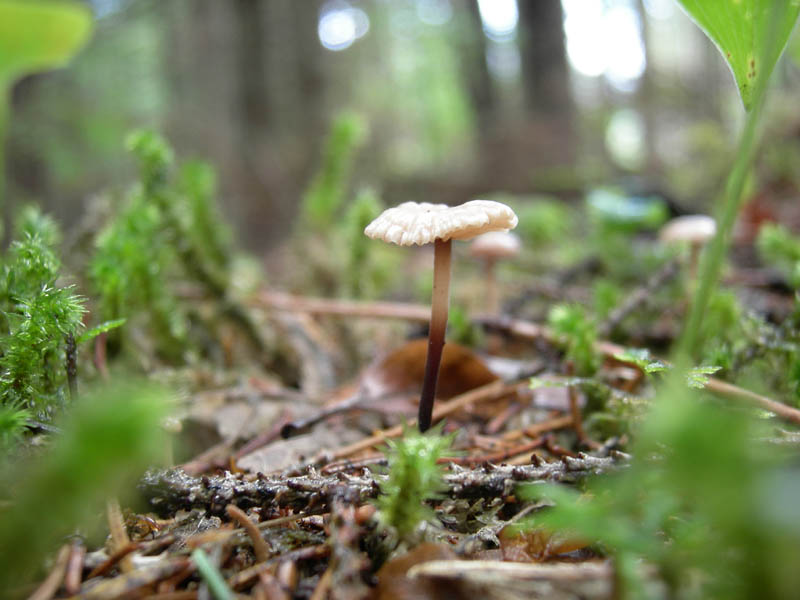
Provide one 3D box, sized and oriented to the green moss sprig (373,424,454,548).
[{"bbox_3d":[0.002,0.022,0.104,0.009,0.014,0.009,0,5,0],"label":"green moss sprig"}]

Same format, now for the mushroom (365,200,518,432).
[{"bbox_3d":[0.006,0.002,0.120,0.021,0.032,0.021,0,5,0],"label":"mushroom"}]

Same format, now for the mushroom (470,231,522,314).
[{"bbox_3d":[0.029,-0.009,0.270,0.015,0.025,0.015,0,5,0],"label":"mushroom"}]

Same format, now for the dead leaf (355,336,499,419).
[{"bbox_3d":[0.005,0.013,0.150,0.024,0.011,0.018,0,5,0],"label":"dead leaf"}]

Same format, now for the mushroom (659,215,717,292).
[{"bbox_3d":[0.095,-0.015,0.288,0.018,0.025,0.018,0,5,0],"label":"mushroom"}]

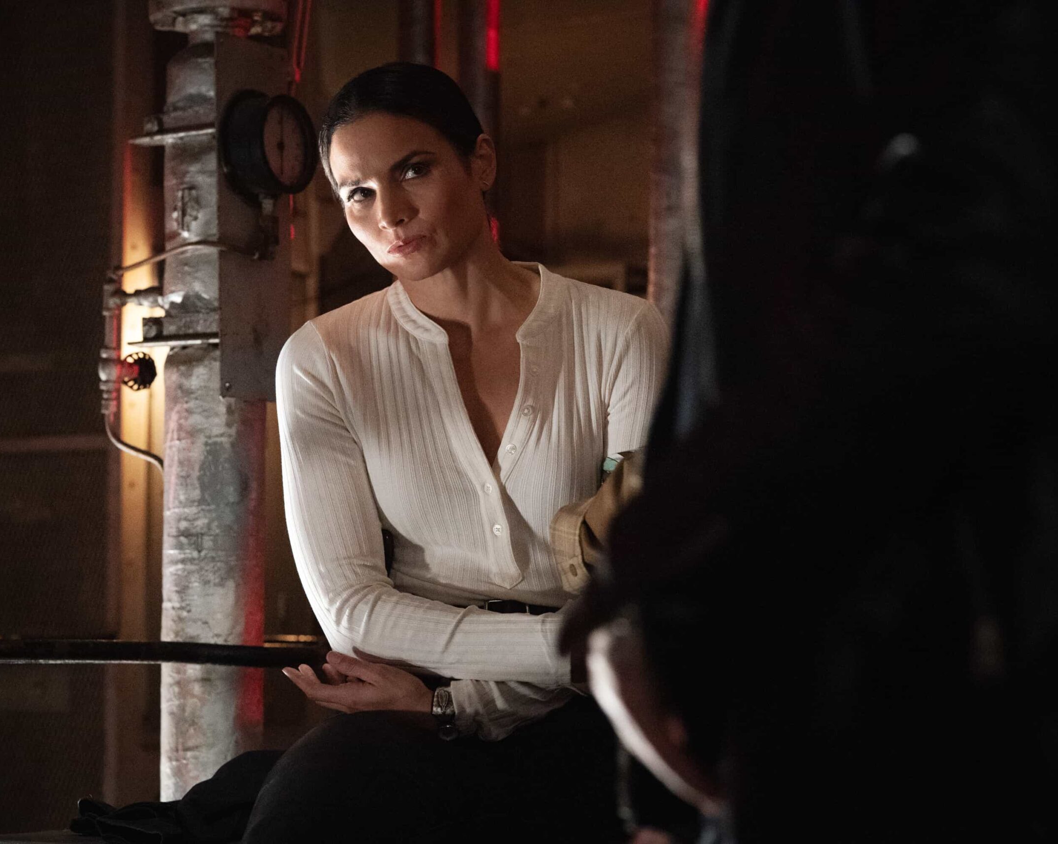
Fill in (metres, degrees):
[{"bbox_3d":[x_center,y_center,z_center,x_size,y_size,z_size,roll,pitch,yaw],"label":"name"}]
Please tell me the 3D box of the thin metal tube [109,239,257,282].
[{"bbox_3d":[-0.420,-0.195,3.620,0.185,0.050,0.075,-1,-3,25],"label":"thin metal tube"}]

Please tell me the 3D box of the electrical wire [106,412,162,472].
[{"bbox_3d":[-0.488,0.026,3.690,0.074,0.072,0.035,0,-3,10],"label":"electrical wire"}]

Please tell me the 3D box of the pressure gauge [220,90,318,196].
[{"bbox_3d":[-0.309,-0.333,3.600,0.062,0.134,0.134,-2,-4,34],"label":"pressure gauge"}]

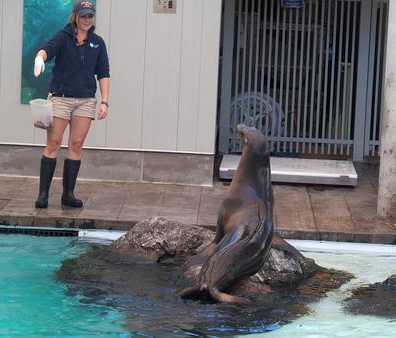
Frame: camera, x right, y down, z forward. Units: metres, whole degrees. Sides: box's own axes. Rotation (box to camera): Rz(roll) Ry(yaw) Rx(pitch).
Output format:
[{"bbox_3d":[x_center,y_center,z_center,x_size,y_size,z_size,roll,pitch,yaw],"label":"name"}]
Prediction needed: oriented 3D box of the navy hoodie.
[{"bbox_3d":[-0.963,-0.853,12.680,0.540,0.600,0.380,-1,10,-18],"label":"navy hoodie"}]

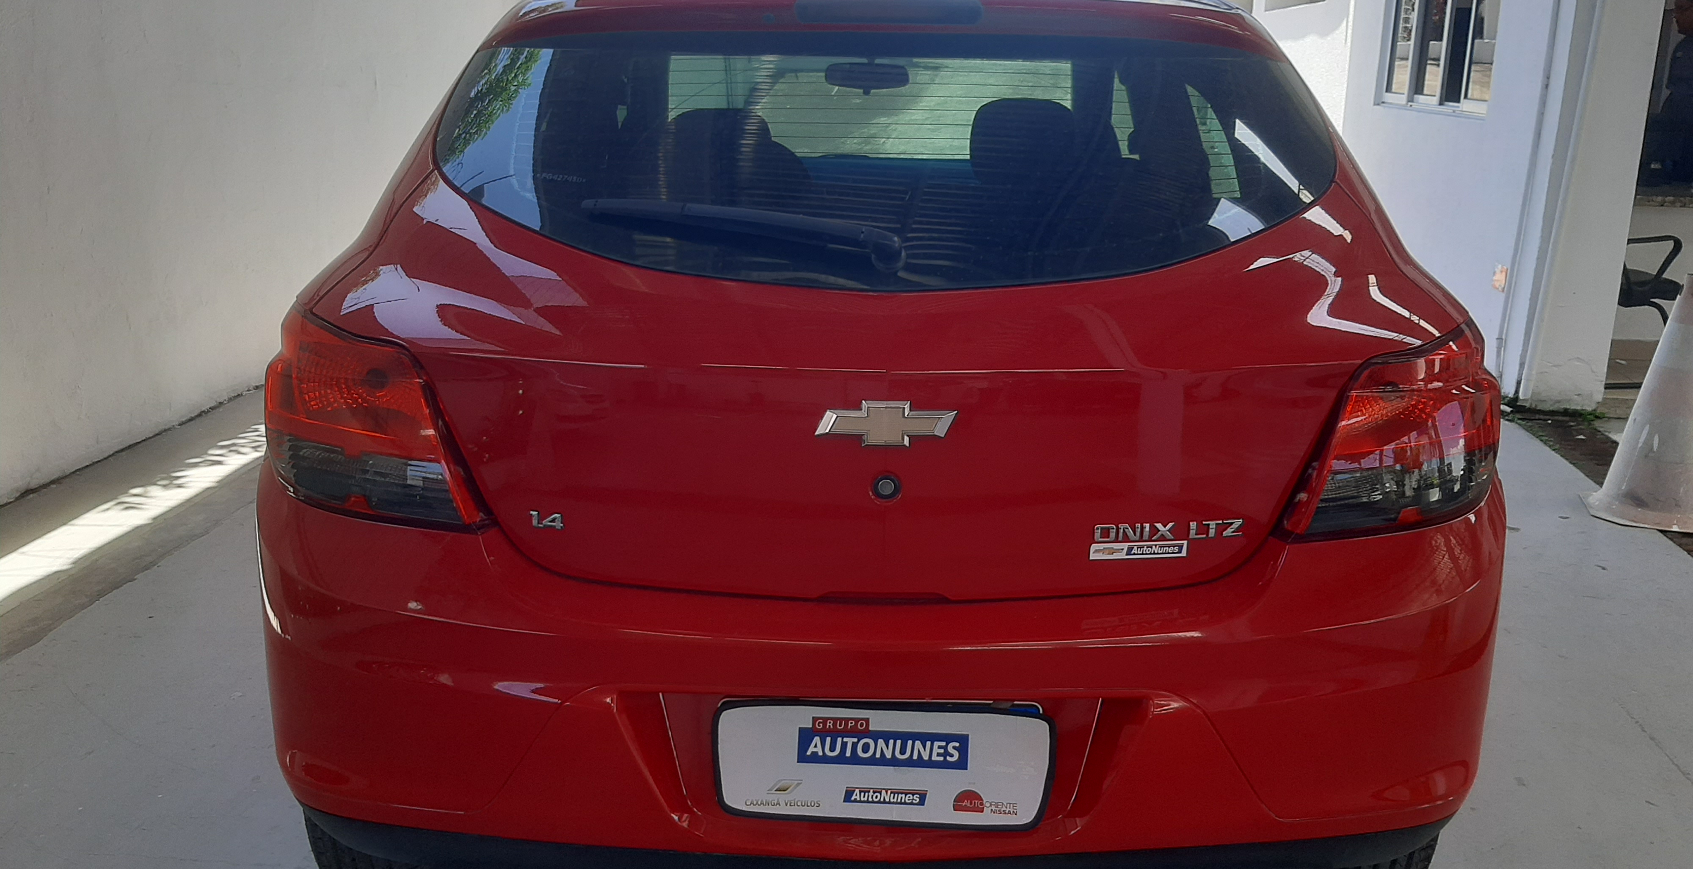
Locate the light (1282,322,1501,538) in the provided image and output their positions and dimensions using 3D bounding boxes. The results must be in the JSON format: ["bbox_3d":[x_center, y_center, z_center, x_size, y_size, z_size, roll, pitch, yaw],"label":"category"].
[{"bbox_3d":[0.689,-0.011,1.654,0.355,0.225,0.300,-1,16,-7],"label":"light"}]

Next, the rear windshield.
[{"bbox_3d":[0.048,-0.351,1.641,1.160,0.410,0.130,1,-24,1],"label":"rear windshield"}]

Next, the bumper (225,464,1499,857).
[{"bbox_3d":[0.038,0.282,1.695,1.680,0.440,0.380,1,16,1],"label":"bumper"}]

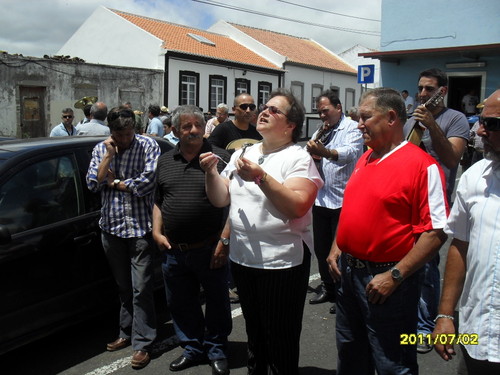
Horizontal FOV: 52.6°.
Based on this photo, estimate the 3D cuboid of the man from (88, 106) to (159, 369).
[{"bbox_3d":[-0.806,0.313,3.211,0.480,1.634,0.420,1,9,-5],"label":"man"}]

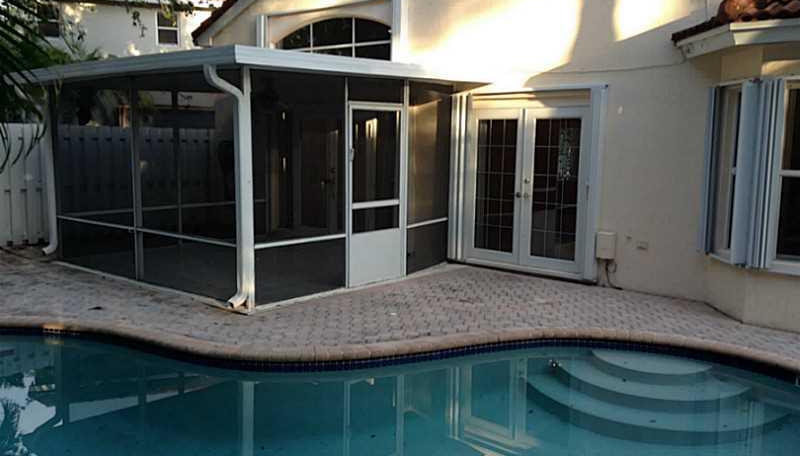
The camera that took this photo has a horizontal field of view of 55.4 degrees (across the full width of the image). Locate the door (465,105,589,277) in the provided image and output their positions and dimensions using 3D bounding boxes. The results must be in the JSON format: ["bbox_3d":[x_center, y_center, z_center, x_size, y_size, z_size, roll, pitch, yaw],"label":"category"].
[{"bbox_3d":[1.544,-0.489,9.539,1.760,2.038,0.114,6,9,40],"label":"door"}]

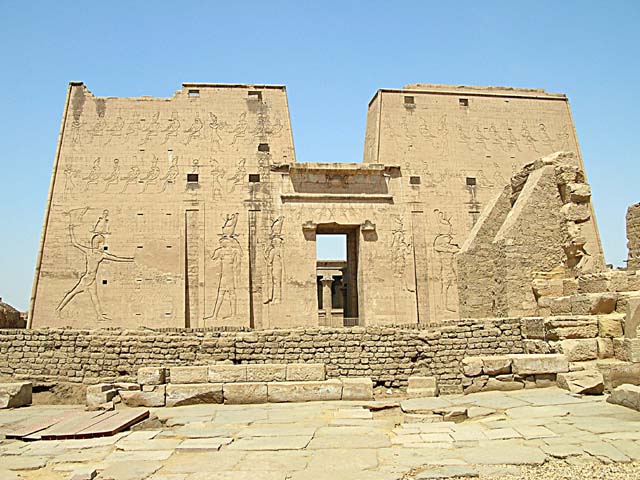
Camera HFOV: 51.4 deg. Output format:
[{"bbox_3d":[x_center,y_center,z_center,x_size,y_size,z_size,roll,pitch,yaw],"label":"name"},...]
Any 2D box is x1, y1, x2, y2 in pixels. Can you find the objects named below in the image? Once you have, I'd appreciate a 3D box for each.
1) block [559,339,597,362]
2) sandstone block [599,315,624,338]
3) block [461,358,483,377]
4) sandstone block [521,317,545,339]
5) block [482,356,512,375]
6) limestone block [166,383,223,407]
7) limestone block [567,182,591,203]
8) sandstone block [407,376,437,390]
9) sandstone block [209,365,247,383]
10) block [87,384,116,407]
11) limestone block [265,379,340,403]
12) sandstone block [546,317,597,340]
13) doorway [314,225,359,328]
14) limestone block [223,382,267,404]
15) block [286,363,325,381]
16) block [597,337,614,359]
[{"bbox_3d":[5.510,2.394,14.497,0.806,0.463,0.600,-1,-7,-3],"label":"block"},{"bbox_3d":[6.242,1.916,14.597,0.539,0.447,0.600,-1,-7,-3],"label":"sandstone block"},{"bbox_3d":[3.064,2.611,13.707,0.423,0.359,0.420,0,-7,-8],"label":"block"},{"bbox_3d":[4.558,1.899,14.422,0.432,0.454,0.450,0,-7,-6],"label":"sandstone block"},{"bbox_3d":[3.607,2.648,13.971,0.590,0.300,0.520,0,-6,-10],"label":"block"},{"bbox_3d":[-2.412,2.958,12.888,1.060,0.410,0.500,0,-6,-7],"label":"limestone block"},{"bbox_3d":[7.317,-1.312,19.046,0.649,0.545,0.500,0,-7,-8],"label":"limestone block"},{"bbox_3d":[2.081,2.976,13.798,0.579,0.301,0.400,-1,-7,-4],"label":"sandstone block"},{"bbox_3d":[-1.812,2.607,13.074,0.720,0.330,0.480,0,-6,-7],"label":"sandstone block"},{"bbox_3d":[-4.310,3.046,13.146,0.383,0.368,0.700,0,-7,-6],"label":"block"},{"bbox_3d":[-0.320,3.114,13.722,1.504,0.373,0.750,-1,-7,-3],"label":"limestone block"},{"bbox_3d":[5.431,1.946,14.697,1.182,0.461,0.600,-1,-7,-3],"label":"sandstone block"},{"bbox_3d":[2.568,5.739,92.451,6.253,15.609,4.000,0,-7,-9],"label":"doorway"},{"bbox_3d":[-1.461,2.953,12.948,0.830,0.400,0.500,0,-6,-7],"label":"limestone block"},{"bbox_3d":[-0.305,2.699,13.608,0.776,0.319,0.420,0,-7,-5],"label":"block"},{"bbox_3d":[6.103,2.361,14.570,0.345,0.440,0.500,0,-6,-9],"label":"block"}]

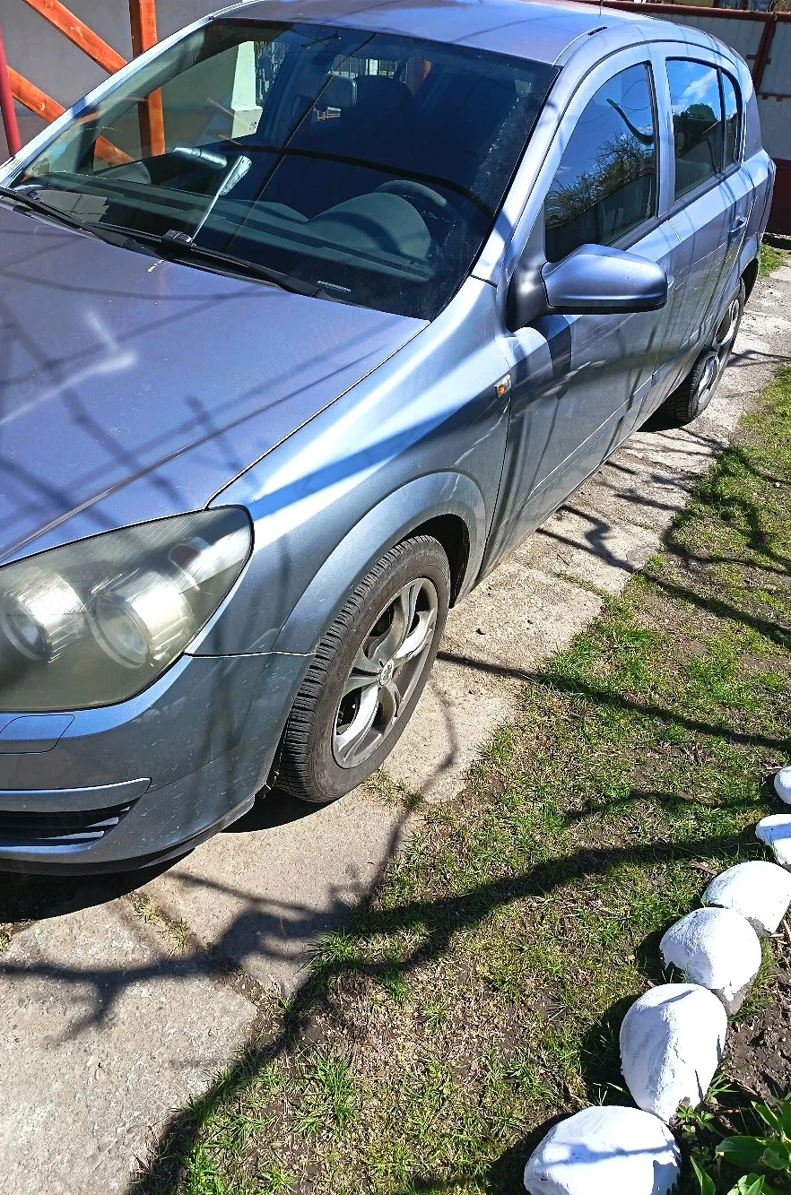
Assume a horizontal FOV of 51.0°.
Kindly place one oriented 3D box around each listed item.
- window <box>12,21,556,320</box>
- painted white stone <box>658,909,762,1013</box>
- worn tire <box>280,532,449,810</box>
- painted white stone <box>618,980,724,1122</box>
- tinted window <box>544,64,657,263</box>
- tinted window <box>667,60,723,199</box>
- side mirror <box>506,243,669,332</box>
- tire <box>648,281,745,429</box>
[{"bbox_3d":[-0.339,-1.127,1.999,1.420,0.130,0.940,25,69,24],"label":"window"},{"bbox_3d":[0.622,0.692,1.611,0.170,0.145,0.185,-7,39,-16],"label":"painted white stone"},{"bbox_3d":[-0.091,0.138,1.855,0.210,0.630,0.630,22,40,21],"label":"worn tire"},{"bbox_3d":[0.487,0.788,1.454,0.162,0.160,0.250,27,42,26],"label":"painted white stone"},{"bbox_3d":[0.525,-1.103,2.088,0.050,0.410,0.810,7,32,35],"label":"tinted window"},{"bbox_3d":[0.963,-1.495,2.634,0.050,0.360,0.550,7,32,35],"label":"tinted window"},{"bbox_3d":[0.424,-0.673,1.770,0.250,0.165,0.200,25,41,24],"label":"side mirror"},{"bbox_3d":[1.341,-1.093,3.662,0.210,0.630,0.630,25,41,24],"label":"tire"}]

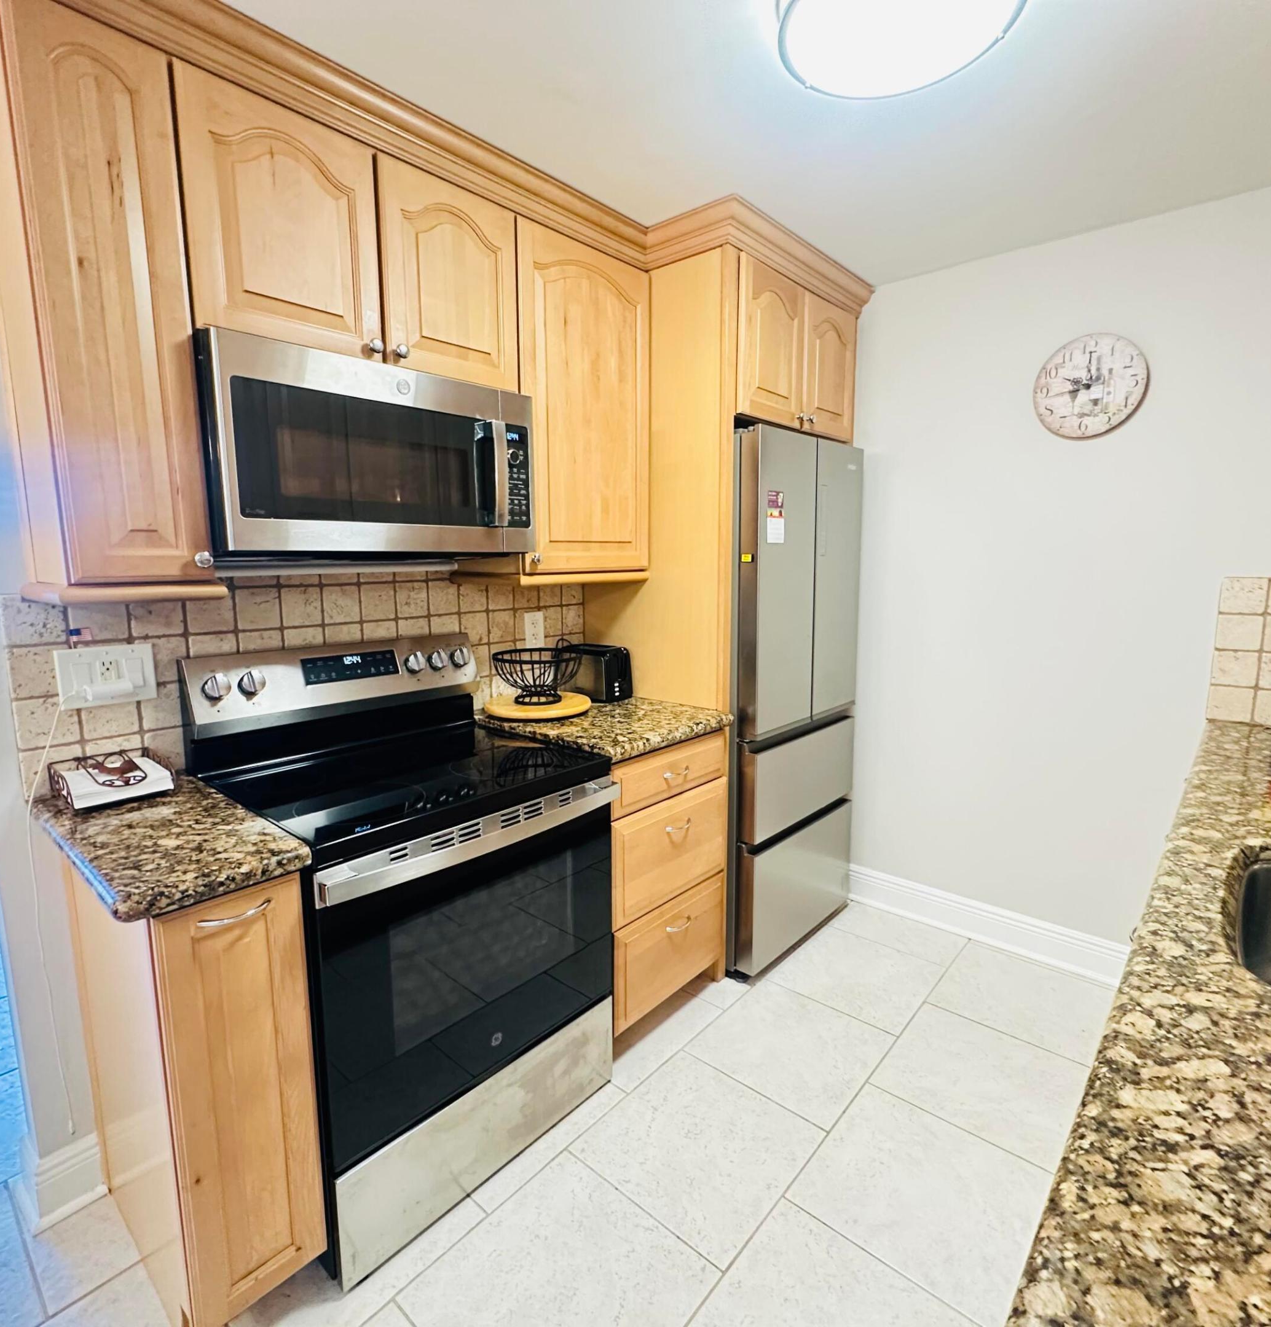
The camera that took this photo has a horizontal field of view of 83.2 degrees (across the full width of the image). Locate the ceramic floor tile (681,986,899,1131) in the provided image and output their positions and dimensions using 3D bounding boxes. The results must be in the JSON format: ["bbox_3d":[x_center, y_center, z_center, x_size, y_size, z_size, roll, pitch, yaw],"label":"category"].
[{"bbox_3d":[0.457,1.118,2.095,0.457,0.010,0.457,7,11,40],"label":"ceramic floor tile"}]

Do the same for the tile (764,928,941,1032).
[{"bbox_3d":[0.757,1.066,2.442,0.457,0.010,0.457,7,11,40],"label":"tile"}]

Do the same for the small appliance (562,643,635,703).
[{"bbox_3d":[-0.136,0.033,2.510,0.213,0.171,0.135,7,11,40],"label":"small appliance"}]

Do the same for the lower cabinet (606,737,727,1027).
[{"bbox_3d":[-0.125,0.619,2.281,0.635,0.843,0.542,7,11,40],"label":"lower cabinet"}]

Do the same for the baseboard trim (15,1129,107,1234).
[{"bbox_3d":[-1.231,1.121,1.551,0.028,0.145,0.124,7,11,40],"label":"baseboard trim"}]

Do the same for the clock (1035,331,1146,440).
[{"bbox_3d":[1.419,-0.865,2.239,0.307,0.307,0.025,7,11,40],"label":"clock"}]

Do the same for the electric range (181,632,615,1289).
[{"bbox_3d":[-0.535,0.561,1.757,0.675,1.183,0.755,7,11,40],"label":"electric range"}]

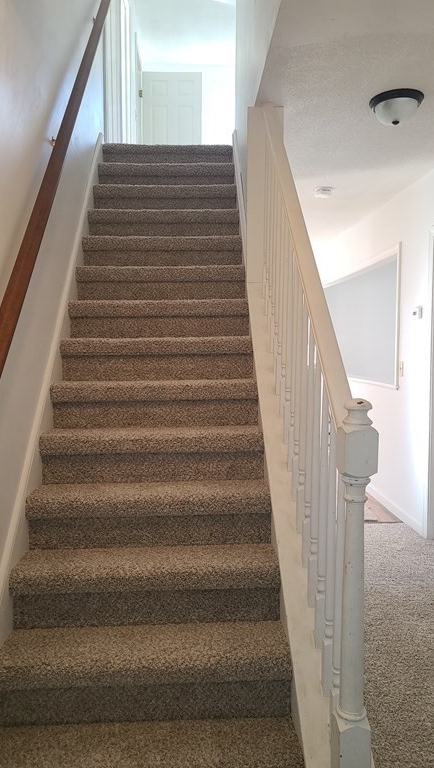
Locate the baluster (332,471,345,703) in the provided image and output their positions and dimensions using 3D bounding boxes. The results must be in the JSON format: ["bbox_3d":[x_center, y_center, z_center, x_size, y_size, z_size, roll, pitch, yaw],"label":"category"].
[{"bbox_3d":[0.346,0.619,1.627,0.034,0.851,0.034,-1,5,-2],"label":"baluster"}]

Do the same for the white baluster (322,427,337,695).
[{"bbox_3d":[0.340,0.505,1.719,0.034,0.851,0.034,-1,5,-2],"label":"white baluster"}]

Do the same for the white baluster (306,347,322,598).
[{"bbox_3d":[0.304,0.257,1.827,0.034,0.910,0.034,-1,4,-2],"label":"white baluster"}]

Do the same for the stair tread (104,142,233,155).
[{"bbox_3d":[-0.352,-1.647,4.147,0.898,0.070,0.237,-1,4,-2],"label":"stair tread"}]

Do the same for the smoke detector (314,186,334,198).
[{"bbox_3d":[0.786,-1.397,4.207,0.150,0.045,0.150,-1,5,-2],"label":"smoke detector"}]

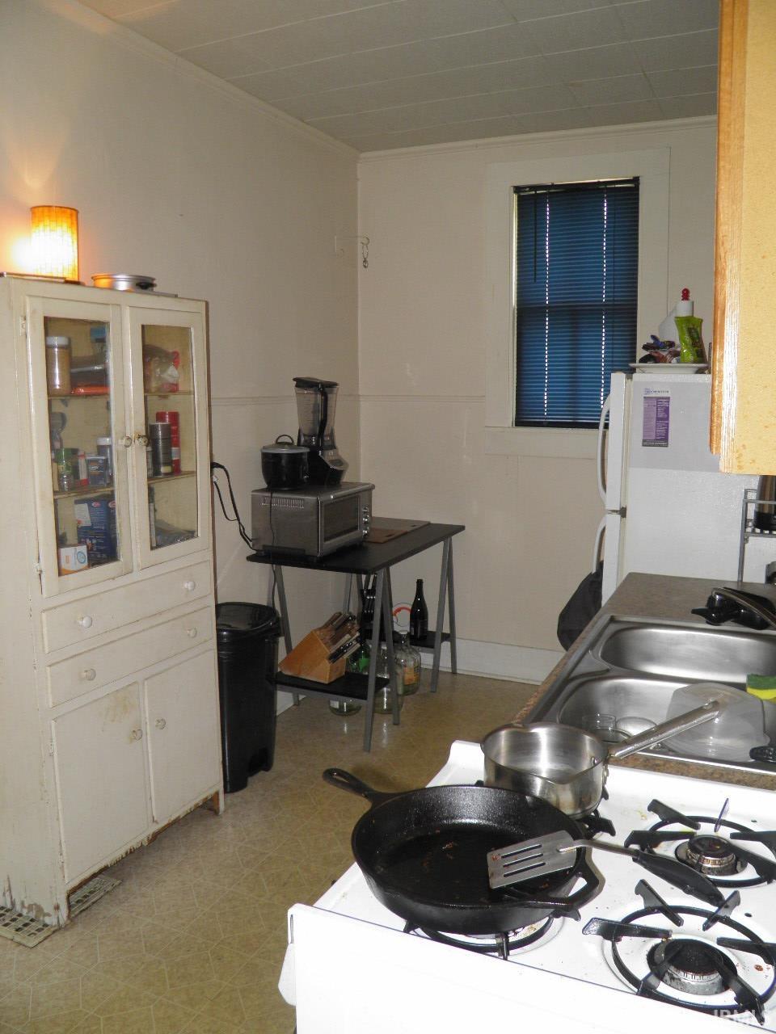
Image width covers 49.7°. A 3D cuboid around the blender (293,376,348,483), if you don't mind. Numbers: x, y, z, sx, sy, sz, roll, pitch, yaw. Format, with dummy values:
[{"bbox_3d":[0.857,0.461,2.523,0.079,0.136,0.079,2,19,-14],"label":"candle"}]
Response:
[{"bbox_3d":[-0.292,-0.361,3.591,0.210,0.455,0.180,6,11,32],"label":"blender"}]

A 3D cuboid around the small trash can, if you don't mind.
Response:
[{"bbox_3d":[-0.568,0.671,3.165,0.310,0.638,0.280,4,10,24],"label":"small trash can"}]

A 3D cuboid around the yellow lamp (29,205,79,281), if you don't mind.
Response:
[{"bbox_3d":[-0.905,-0.729,2.275,0.130,0.216,0.130,4,10,24],"label":"yellow lamp"}]

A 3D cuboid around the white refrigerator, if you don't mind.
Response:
[{"bbox_3d":[1.153,0.271,2.909,0.740,1.509,0.710,4,10,24],"label":"white refrigerator"}]

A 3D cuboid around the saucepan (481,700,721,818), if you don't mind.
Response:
[{"bbox_3d":[0.300,0.323,1.181,0.331,0.148,0.181,0,9,0],"label":"saucepan"}]

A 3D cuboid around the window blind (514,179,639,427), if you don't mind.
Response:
[{"bbox_3d":[0.851,-0.962,3.845,0.541,1.102,0.040,4,10,24],"label":"window blind"}]

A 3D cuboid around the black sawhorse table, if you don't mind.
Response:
[{"bbox_3d":[-0.103,0.488,3.858,0.562,0.781,1.073,4,10,24],"label":"black sawhorse table"}]

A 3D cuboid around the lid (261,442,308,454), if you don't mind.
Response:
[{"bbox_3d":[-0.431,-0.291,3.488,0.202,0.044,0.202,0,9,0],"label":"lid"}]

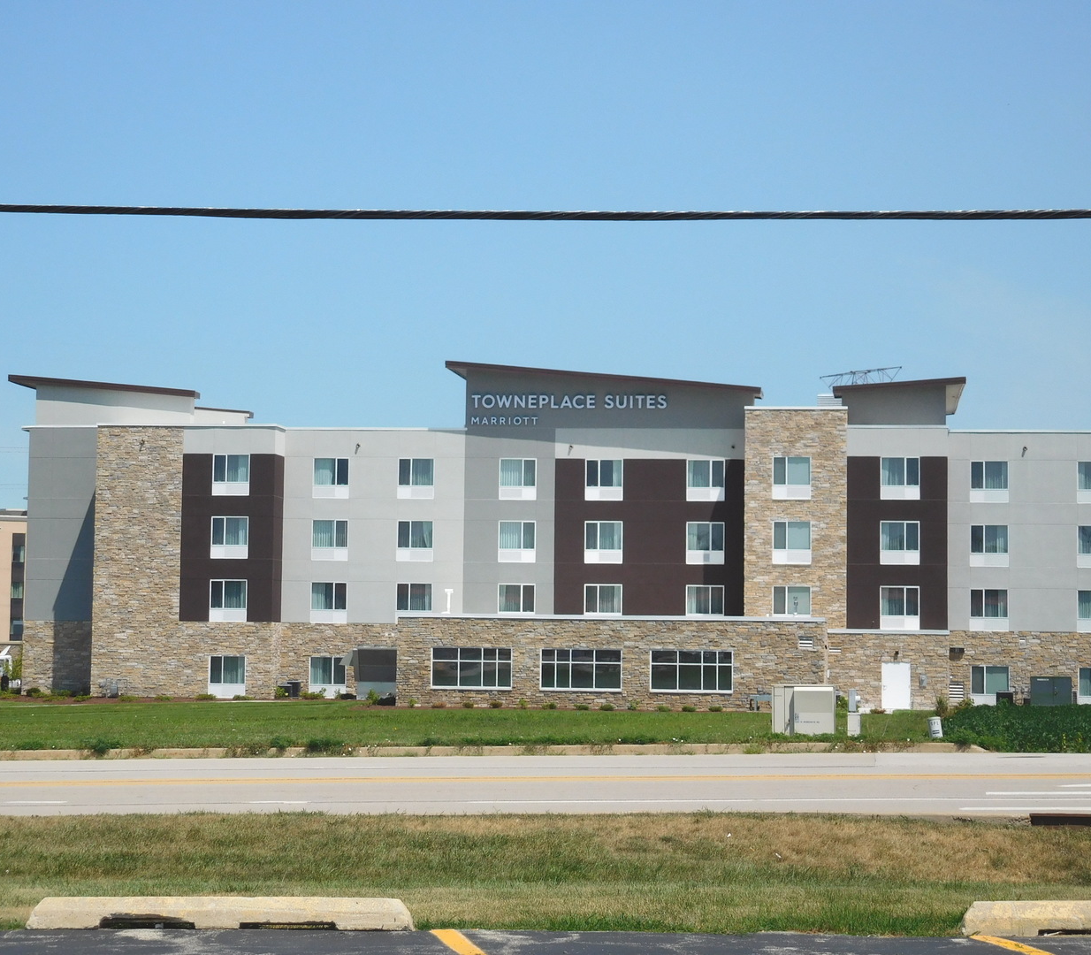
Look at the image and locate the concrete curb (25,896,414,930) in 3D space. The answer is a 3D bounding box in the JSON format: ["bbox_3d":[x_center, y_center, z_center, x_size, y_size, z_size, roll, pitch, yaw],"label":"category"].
[{"bbox_3d":[-1.554,2.100,12.387,1.840,0.137,0.190,1,-3,-4],"label":"concrete curb"}]

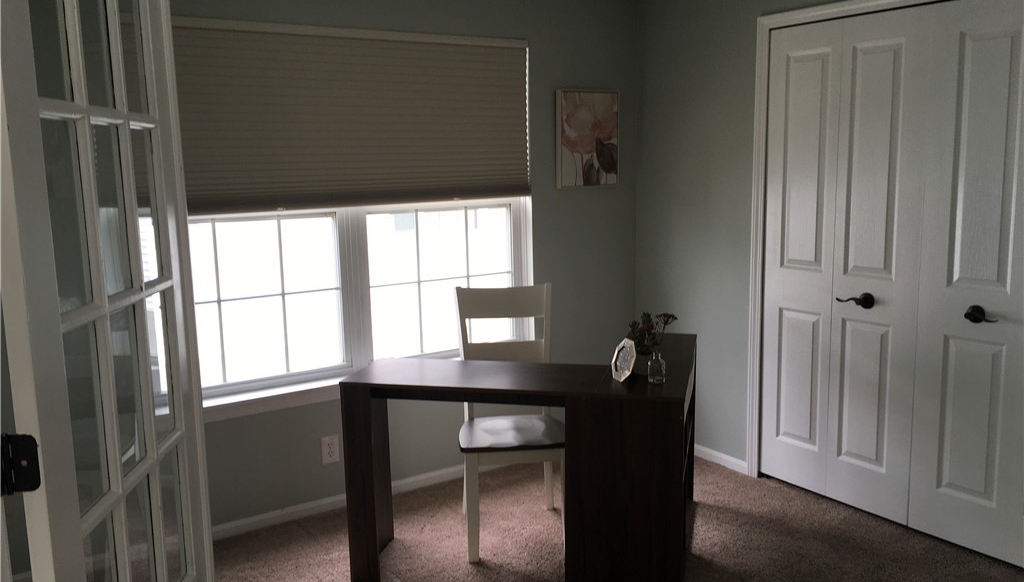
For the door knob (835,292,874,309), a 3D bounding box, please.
[{"bbox_3d":[1.390,0.041,3.477,0.060,0.065,0.135,-7,11,-33],"label":"door knob"}]

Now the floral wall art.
[{"bbox_3d":[0.382,-0.754,4.279,0.365,0.472,0.035,-7,11,-33],"label":"floral wall art"}]

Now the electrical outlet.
[{"bbox_3d":[-0.786,0.692,3.728,0.074,0.119,0.010,-7,11,-33],"label":"electrical outlet"}]

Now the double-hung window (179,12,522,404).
[{"bbox_3d":[-0.675,-0.366,3.691,1.795,1.470,0.110,-7,11,-33],"label":"double-hung window"}]

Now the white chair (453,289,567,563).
[{"bbox_3d":[0.007,0.502,3.443,0.455,0.985,0.525,-2,9,-7],"label":"white chair"}]

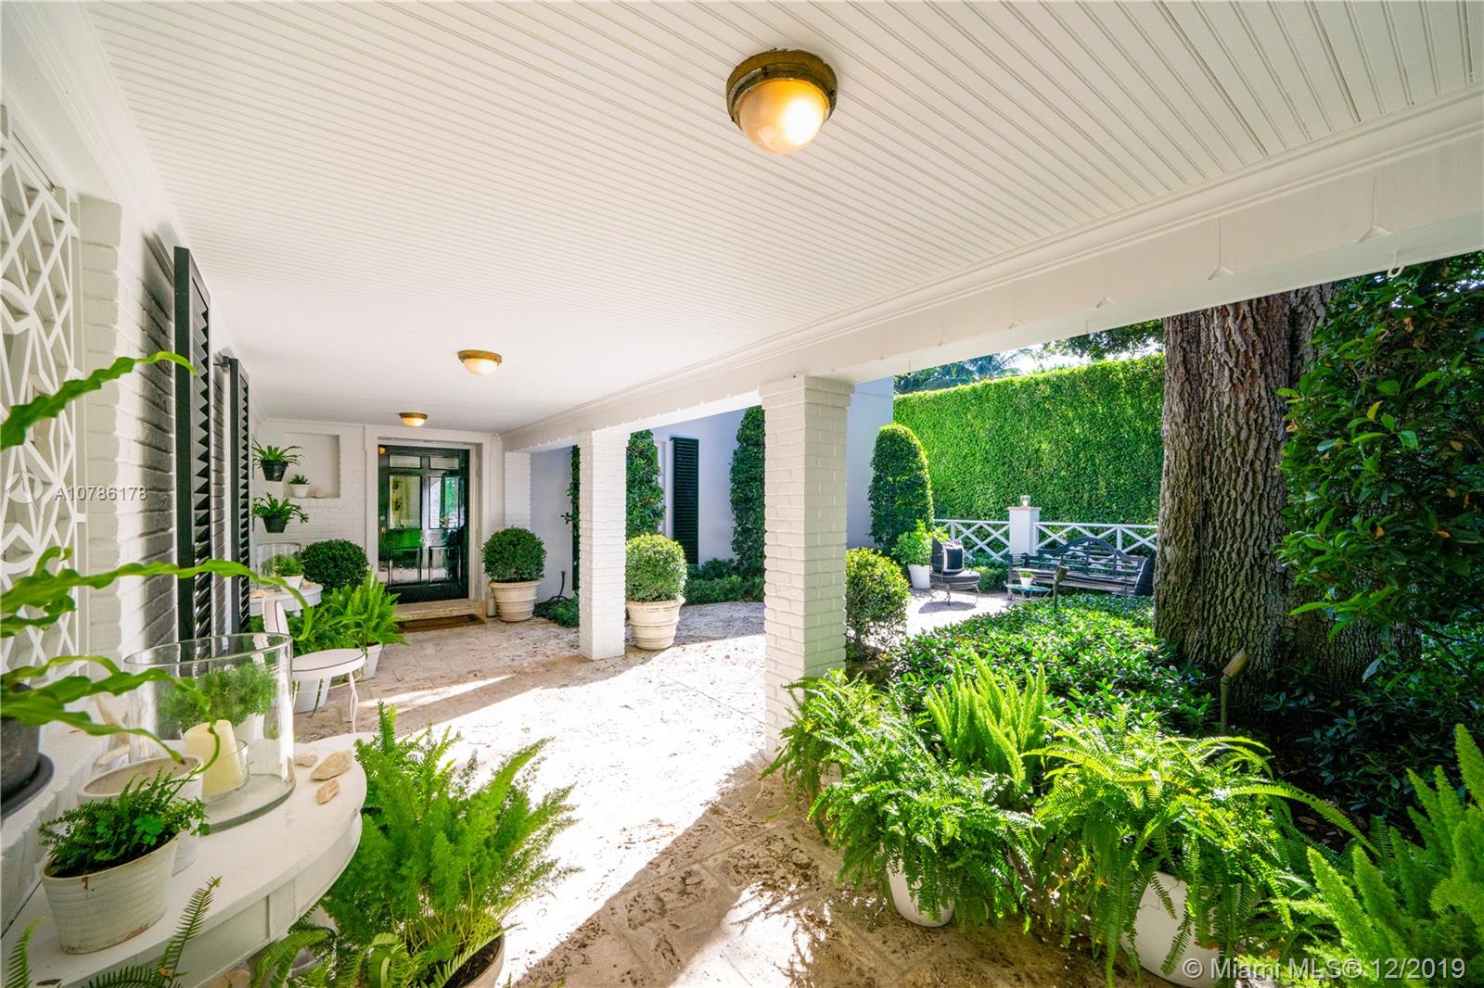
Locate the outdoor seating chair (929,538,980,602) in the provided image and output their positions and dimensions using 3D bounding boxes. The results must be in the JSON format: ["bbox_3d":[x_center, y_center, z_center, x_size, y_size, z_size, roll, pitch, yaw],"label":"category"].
[{"bbox_3d":[3.171,1.129,8.049,0.687,0.932,0.736,0,0,-38],"label":"outdoor seating chair"}]

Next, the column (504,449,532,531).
[{"bbox_3d":[-3.190,0.471,7.578,0.344,2.258,0.294,0,0,-37],"label":"column"}]

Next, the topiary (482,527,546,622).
[{"bbox_3d":[-2.945,1.011,6.920,0.795,1.178,0.795,0,0,-37],"label":"topiary"}]

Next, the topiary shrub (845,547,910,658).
[{"bbox_3d":[1.149,1.060,5.301,0.883,1.080,0.883,0,0,11],"label":"topiary shrub"}]

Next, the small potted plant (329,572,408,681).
[{"bbox_3d":[-3.148,1.107,4.496,0.550,0.840,0.550,0,0,-39],"label":"small potted plant"}]

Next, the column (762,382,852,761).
[{"bbox_3d":[0.390,0.471,3.215,0.403,2.258,0.403,0,0,-37],"label":"column"}]

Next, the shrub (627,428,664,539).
[{"bbox_3d":[-1.723,0.216,8.245,1.080,2.748,1.080,0,0,-37],"label":"shrub"}]

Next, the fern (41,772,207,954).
[{"bbox_3d":[-0.908,0.531,0.793,0.158,0.200,0.158,0,0,-39],"label":"fern"}]

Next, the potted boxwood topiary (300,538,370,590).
[{"bbox_3d":[-4.187,0.998,5.520,0.600,1.070,0.600,0,0,-39],"label":"potted boxwood topiary"}]

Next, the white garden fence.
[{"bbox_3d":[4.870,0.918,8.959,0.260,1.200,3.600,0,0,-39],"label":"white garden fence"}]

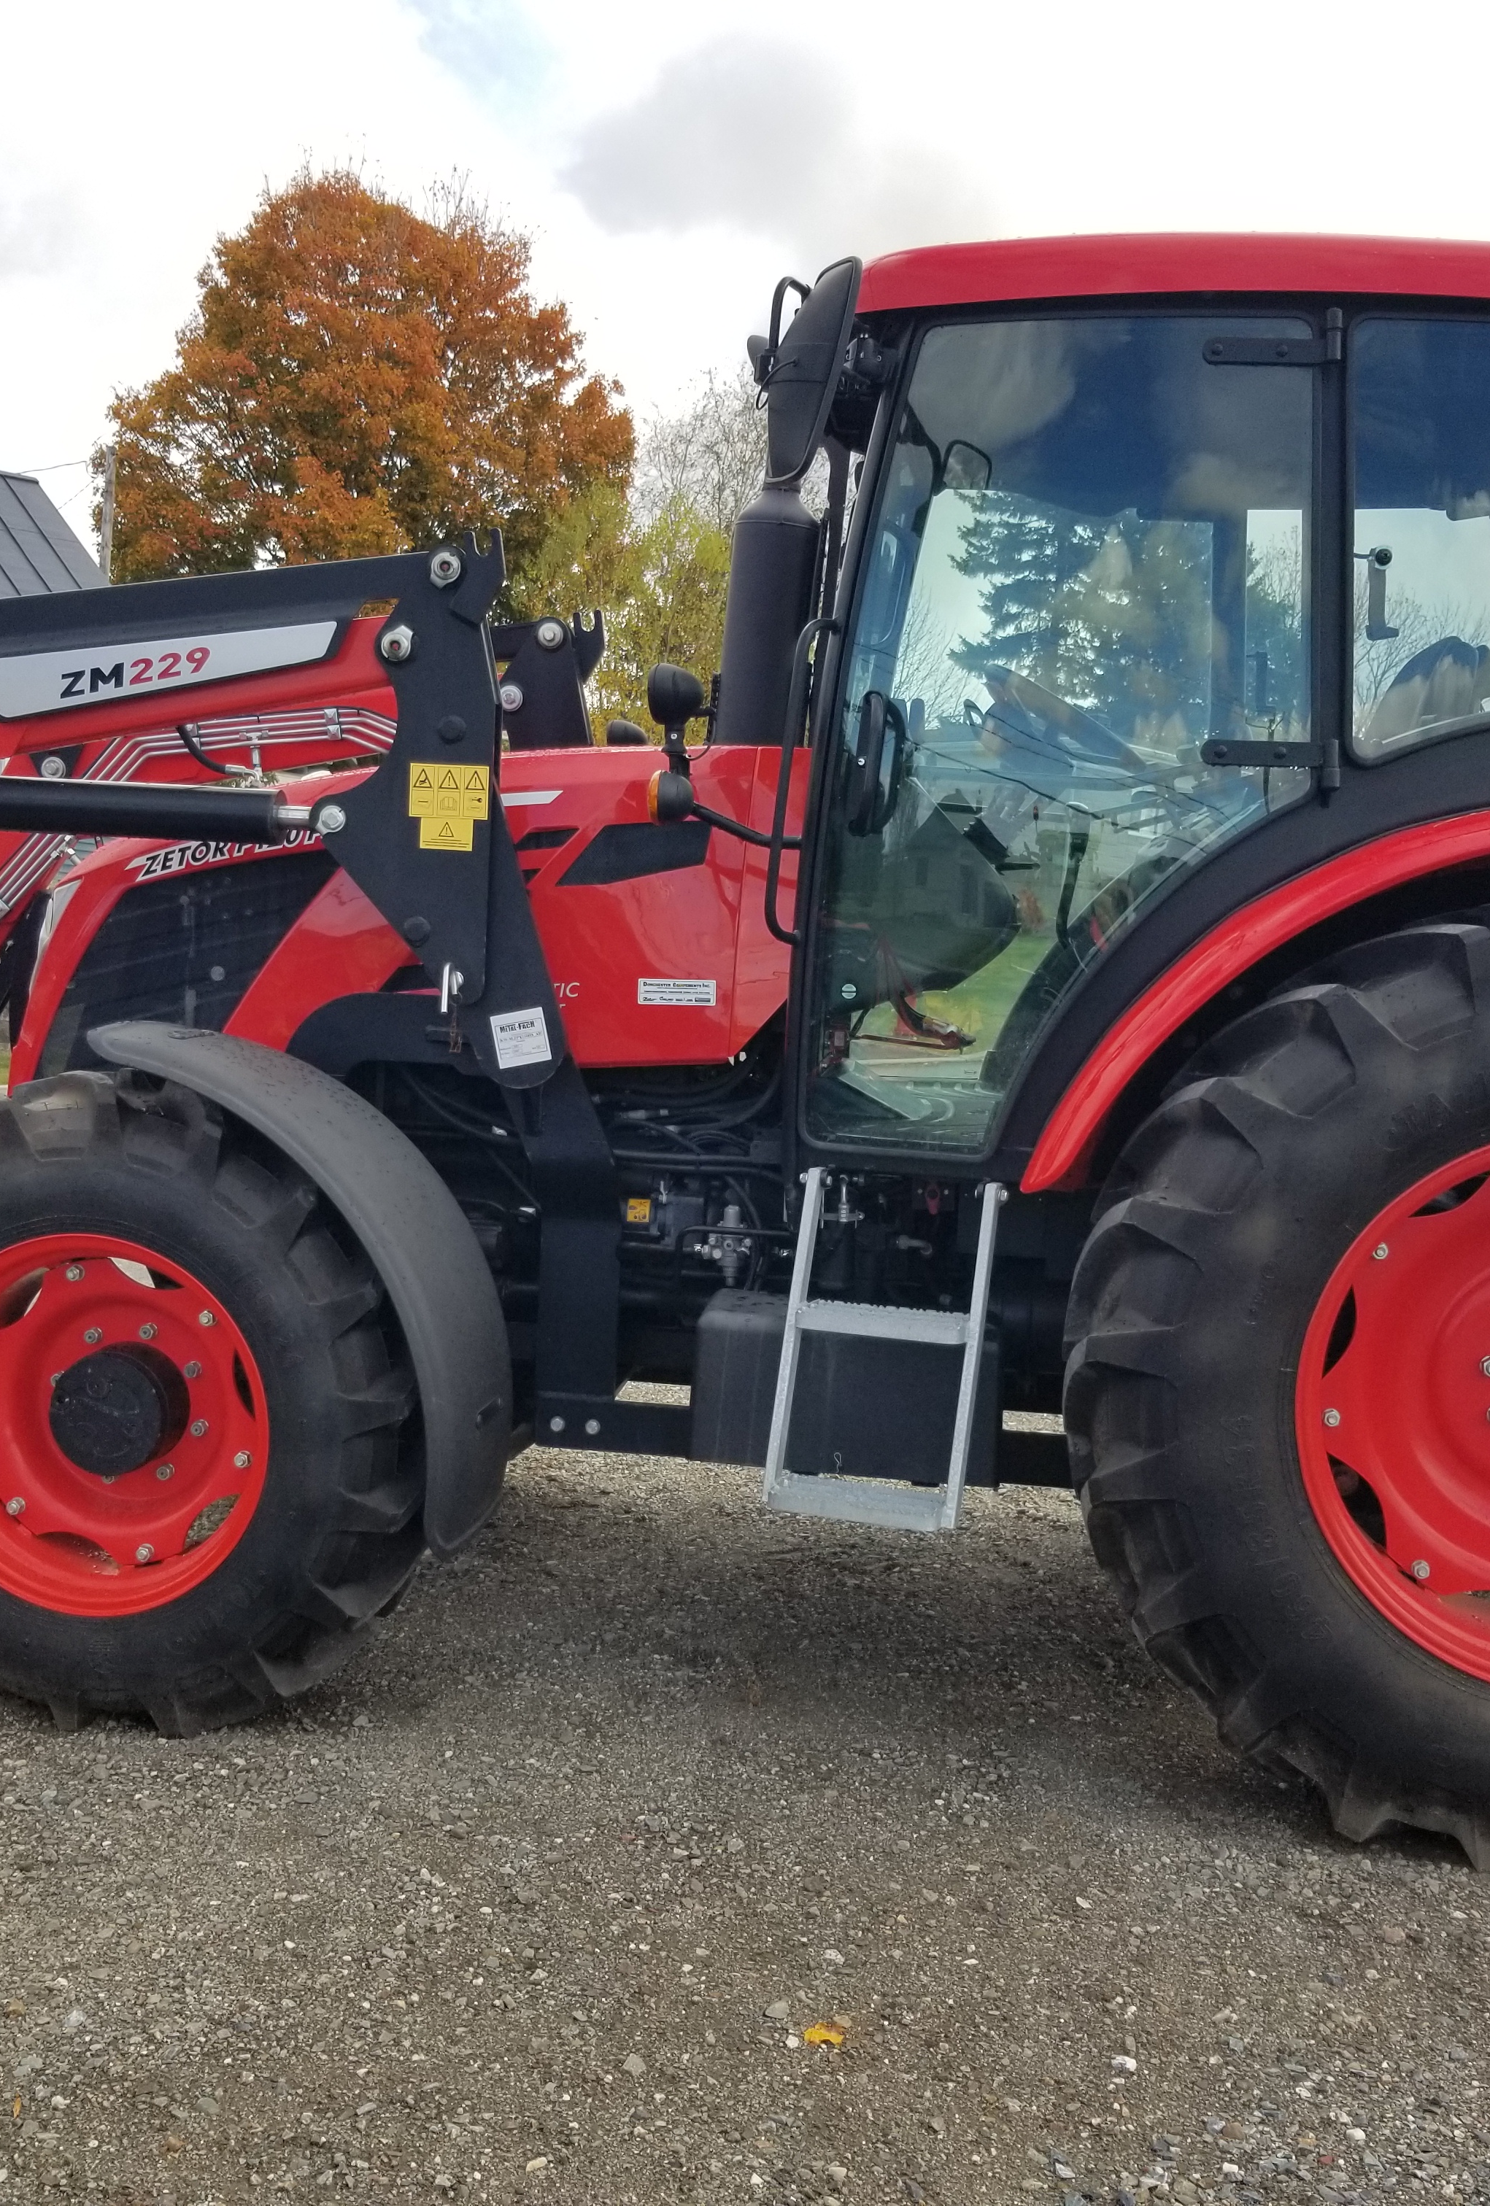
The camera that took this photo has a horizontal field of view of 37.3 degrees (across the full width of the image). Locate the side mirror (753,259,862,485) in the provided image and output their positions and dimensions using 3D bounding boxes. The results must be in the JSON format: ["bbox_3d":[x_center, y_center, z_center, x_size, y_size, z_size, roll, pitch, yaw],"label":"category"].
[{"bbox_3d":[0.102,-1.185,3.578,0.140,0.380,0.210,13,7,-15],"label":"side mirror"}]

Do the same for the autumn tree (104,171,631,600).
[{"bbox_3d":[-7.150,-9.958,42.276,10.000,15.430,10.000,5,4,0],"label":"autumn tree"}]

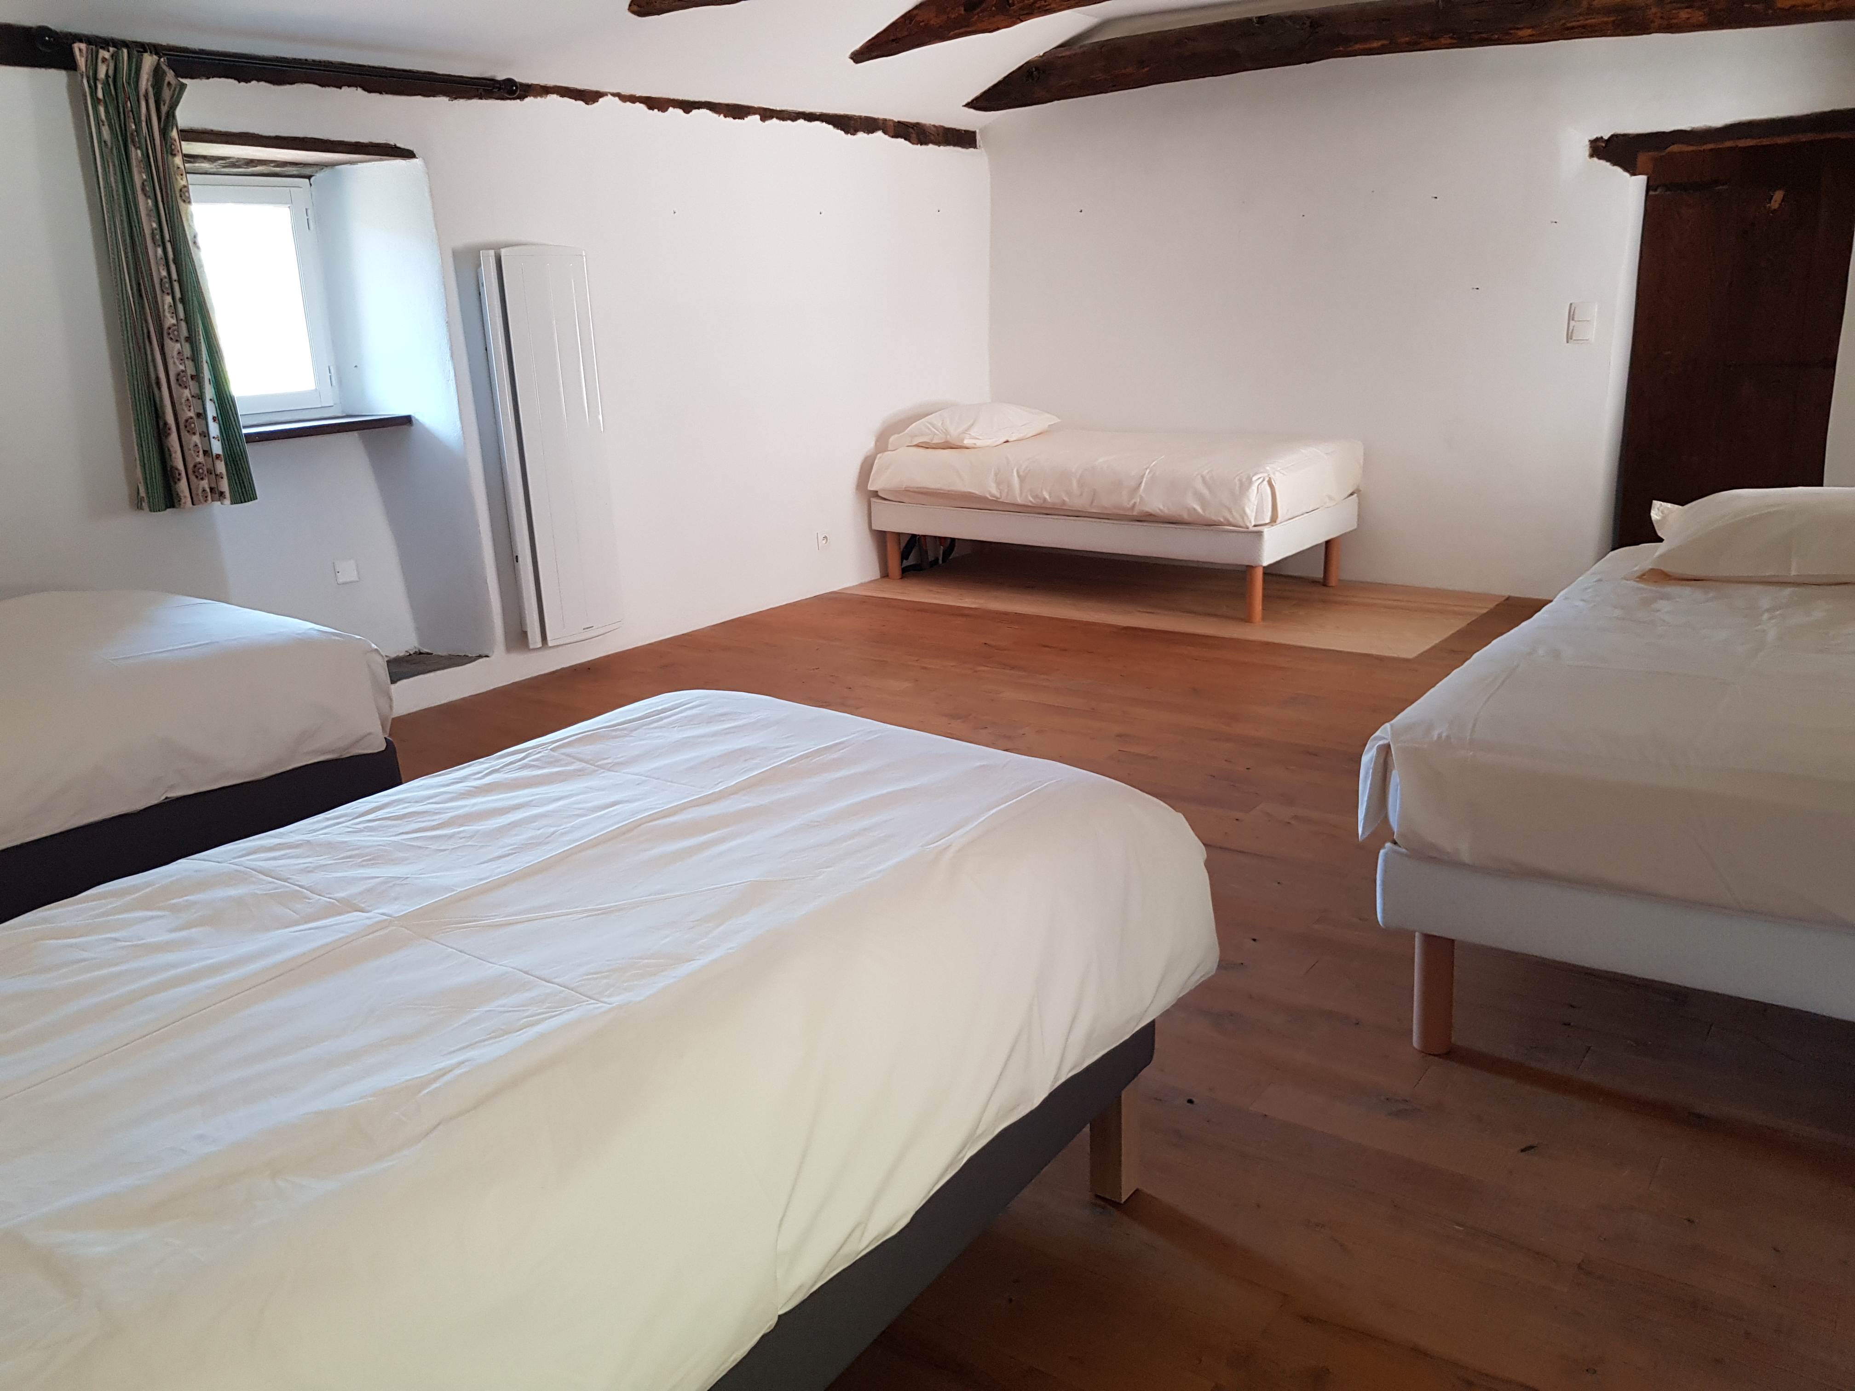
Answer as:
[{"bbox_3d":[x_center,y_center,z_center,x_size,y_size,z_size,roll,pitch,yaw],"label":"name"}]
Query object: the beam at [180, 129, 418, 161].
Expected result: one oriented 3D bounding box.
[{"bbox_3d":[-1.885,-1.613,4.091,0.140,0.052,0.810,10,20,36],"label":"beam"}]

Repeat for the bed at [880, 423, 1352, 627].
[{"bbox_3d":[0.780,-0.794,6.094,1.925,0.602,0.930,10,20,36],"label":"bed"}]

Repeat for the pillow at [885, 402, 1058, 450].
[{"bbox_3d":[0.206,-1.244,6.386,0.470,0.160,0.740,10,20,36],"label":"pillow"}]

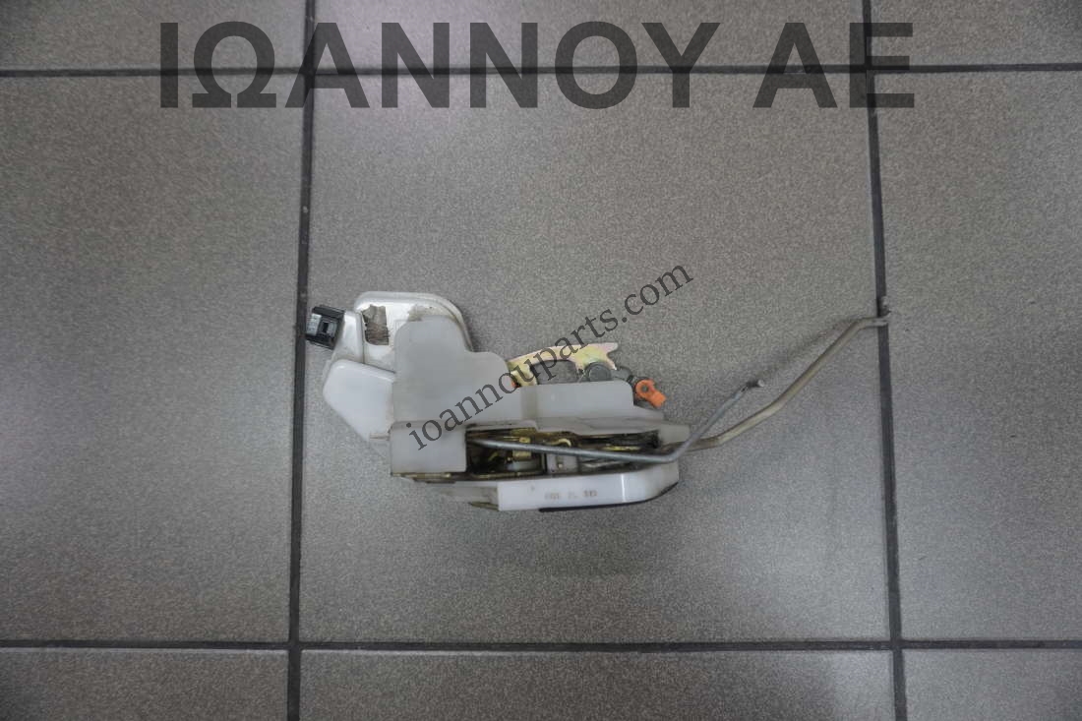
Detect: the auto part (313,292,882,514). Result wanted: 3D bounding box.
[{"bbox_3d":[0.030,0.022,0.388,0.313,0.060,0.118,0,85,0],"label":"auto part"}]

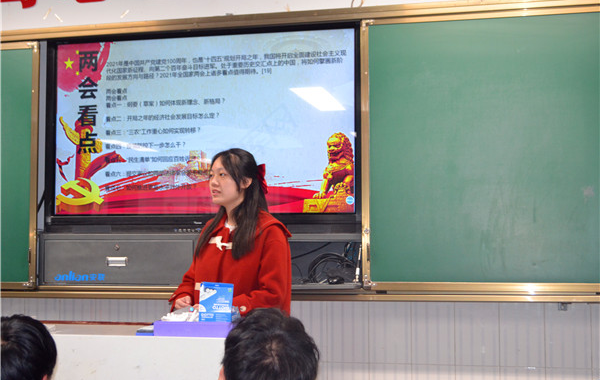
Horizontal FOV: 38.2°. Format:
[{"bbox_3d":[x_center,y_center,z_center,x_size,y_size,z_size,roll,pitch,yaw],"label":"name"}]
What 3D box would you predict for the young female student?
[{"bbox_3d":[-0.258,0.648,3.330,0.490,1.620,0.400,-2,-4,37],"label":"young female student"}]

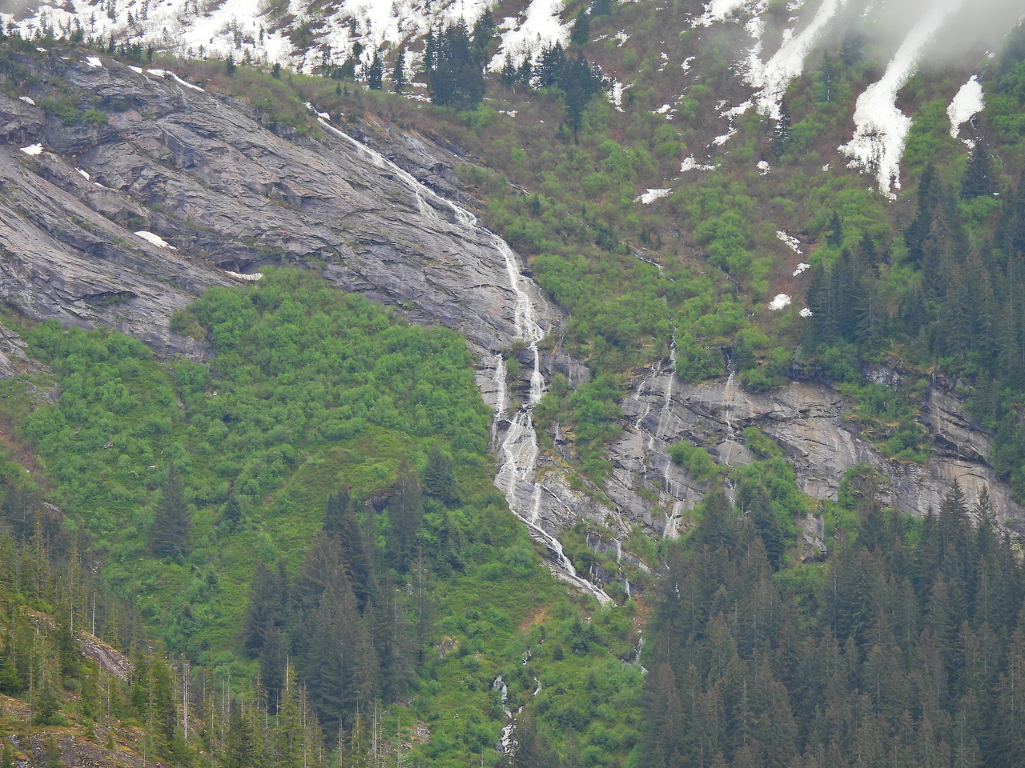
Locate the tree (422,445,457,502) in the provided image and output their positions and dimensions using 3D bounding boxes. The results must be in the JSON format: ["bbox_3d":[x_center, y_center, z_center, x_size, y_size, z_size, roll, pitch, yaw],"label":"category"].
[{"bbox_3d":[-15.750,19.190,1400.000,7.570,11.560,7.570,0,-10,0],"label":"tree"}]

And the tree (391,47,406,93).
[{"bbox_3d":[-31.880,-87.810,1820.000,4.030,12.820,4.030,0,-10,0],"label":"tree"}]

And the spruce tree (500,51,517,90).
[{"bbox_3d":[-1.230,-87.590,1820.000,4.470,10.510,4.470,0,-10,0],"label":"spruce tree"}]

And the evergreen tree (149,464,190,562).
[{"bbox_3d":[-71.110,26.800,1350.000,8.300,19.830,8.300,0,-10,0],"label":"evergreen tree"}]

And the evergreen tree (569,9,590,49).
[{"bbox_3d":[19.760,-102.720,1880.000,6.010,11.200,6.010,0,-10,0],"label":"evergreen tree"}]

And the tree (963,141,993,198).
[{"bbox_3d":[117.940,-54.050,1650.000,7.710,13.740,7.710,0,-10,0],"label":"tree"}]

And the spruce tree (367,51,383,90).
[{"bbox_3d":[-38.590,-87.590,1820.000,4.920,10.470,4.920,0,-10,0],"label":"spruce tree"}]

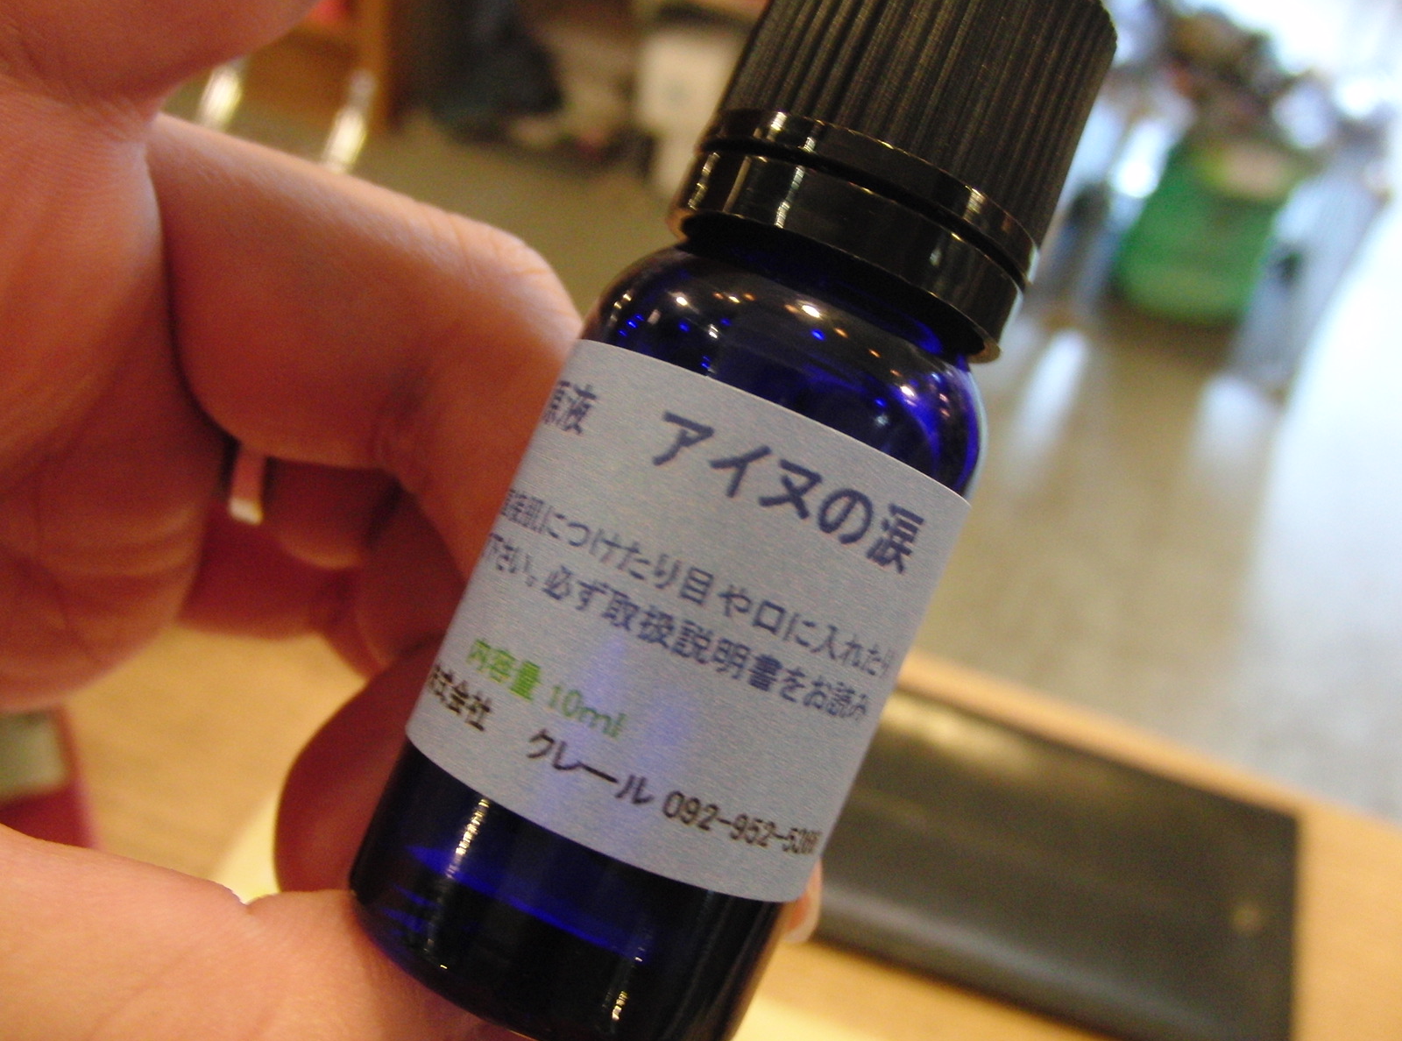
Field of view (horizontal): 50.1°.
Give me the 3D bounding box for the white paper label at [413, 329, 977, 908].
[{"bbox_3d":[-0.001,0.005,0.084,0.025,0.024,0.018,23,-1,1],"label":"white paper label"}]

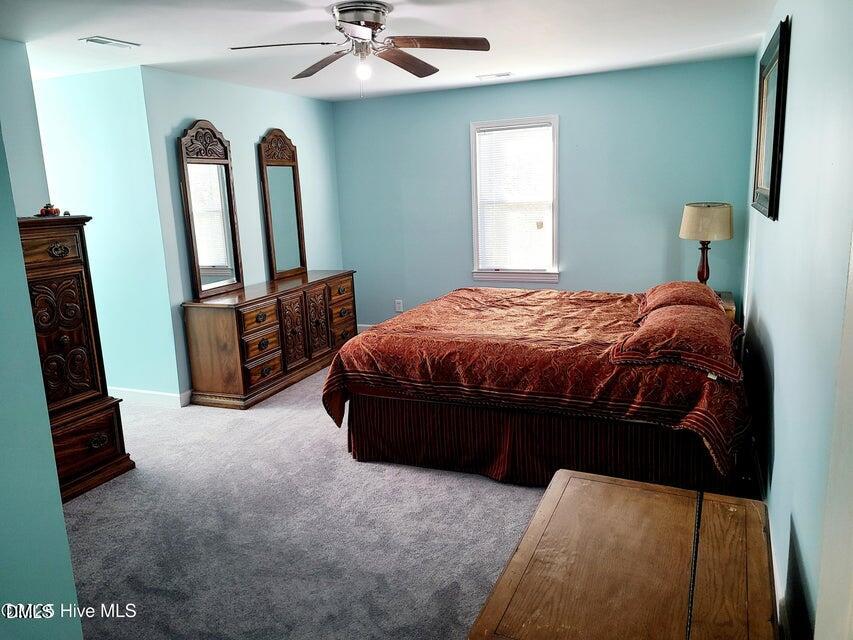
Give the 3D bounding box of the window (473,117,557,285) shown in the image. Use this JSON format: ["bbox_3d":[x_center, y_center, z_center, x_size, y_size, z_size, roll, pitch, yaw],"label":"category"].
[{"bbox_3d":[0.833,-1.109,6.096,0.870,1.530,0.100,3,13,23],"label":"window"}]

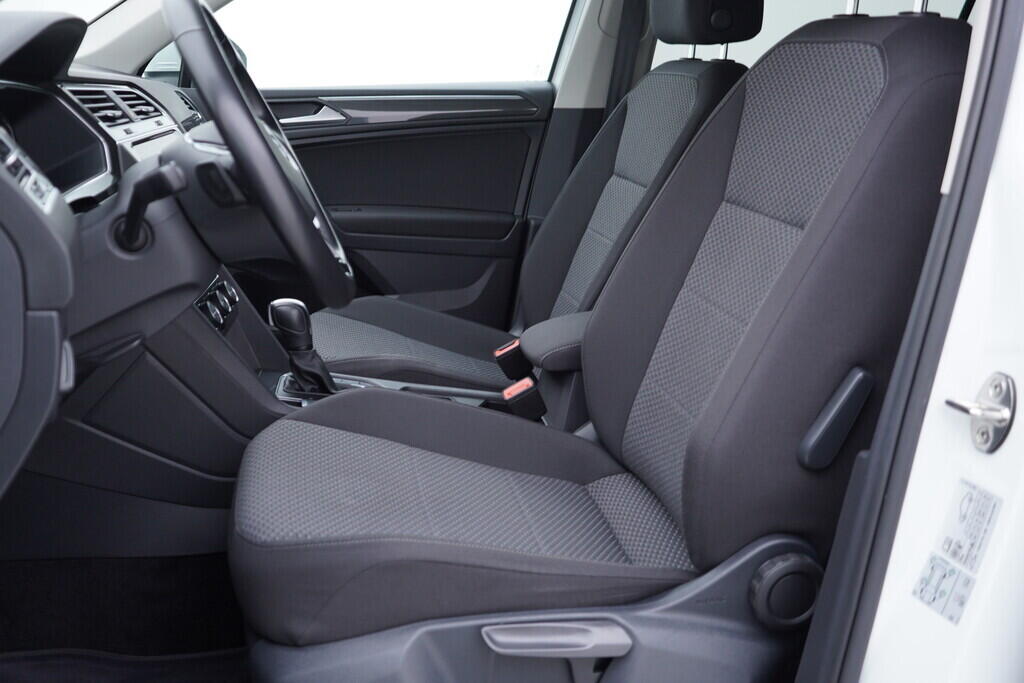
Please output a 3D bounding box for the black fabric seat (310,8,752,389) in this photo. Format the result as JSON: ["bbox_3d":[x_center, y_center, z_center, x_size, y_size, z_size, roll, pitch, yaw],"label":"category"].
[{"bbox_3d":[0.033,-0.202,1.847,0.830,1.030,0.540,-2,15,-6],"label":"black fabric seat"}]

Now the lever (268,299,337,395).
[{"bbox_3d":[-0.301,0.007,1.477,0.072,0.135,0.060,-17,16,-2],"label":"lever"}]

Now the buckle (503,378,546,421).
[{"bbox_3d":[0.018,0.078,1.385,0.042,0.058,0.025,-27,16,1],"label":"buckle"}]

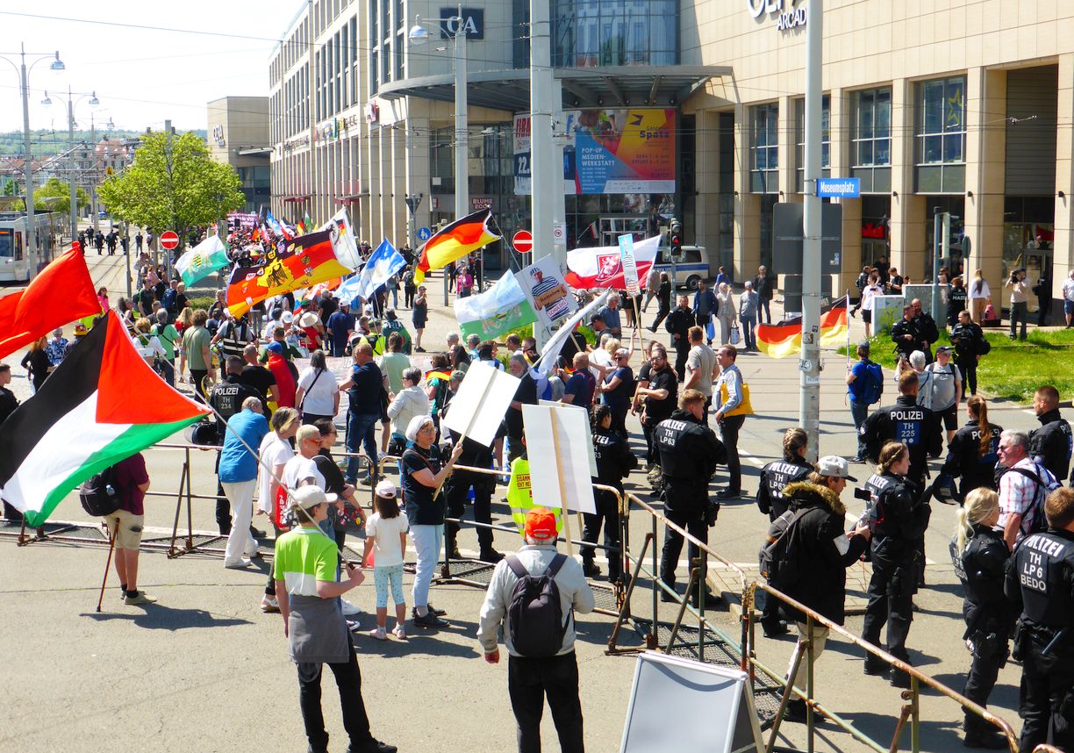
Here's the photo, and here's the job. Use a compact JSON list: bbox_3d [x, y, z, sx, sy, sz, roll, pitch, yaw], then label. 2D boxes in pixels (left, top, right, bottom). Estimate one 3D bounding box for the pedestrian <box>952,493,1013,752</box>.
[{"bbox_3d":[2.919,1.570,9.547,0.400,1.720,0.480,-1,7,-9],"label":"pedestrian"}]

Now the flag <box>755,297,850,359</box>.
[{"bbox_3d":[3.713,-0.681,20.400,1.320,0.820,0.300,-1,7,-6],"label":"flag"}]

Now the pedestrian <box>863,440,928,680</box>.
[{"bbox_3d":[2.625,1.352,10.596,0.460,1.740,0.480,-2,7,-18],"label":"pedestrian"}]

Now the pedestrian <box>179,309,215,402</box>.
[{"bbox_3d":[-5.639,-0.267,24.199,0.550,1.760,0.400,1,7,7],"label":"pedestrian"}]

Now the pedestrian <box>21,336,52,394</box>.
[{"bbox_3d":[-7.692,0.126,22.506,0.450,1.650,0.480,-2,7,-17],"label":"pedestrian"}]

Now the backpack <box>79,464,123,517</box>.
[{"bbox_3d":[-3.862,0.966,12.900,0.270,0.480,0.330,-3,8,-24],"label":"backpack"}]

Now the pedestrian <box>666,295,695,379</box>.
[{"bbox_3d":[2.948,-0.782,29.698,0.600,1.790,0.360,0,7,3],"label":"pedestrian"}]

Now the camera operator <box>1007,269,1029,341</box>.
[{"bbox_3d":[12.207,-1.835,36.893,0.580,1.790,0.450,5,9,37],"label":"camera operator"}]

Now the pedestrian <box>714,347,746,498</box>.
[{"bbox_3d":[2.317,0.548,17.394,0.400,1.770,0.480,-2,7,-18],"label":"pedestrian"}]

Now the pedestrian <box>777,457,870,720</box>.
[{"bbox_3d":[1.932,1.428,9.845,0.560,1.760,0.500,-3,7,-23],"label":"pedestrian"}]

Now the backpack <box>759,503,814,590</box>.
[{"bbox_3d":[1.686,1.159,9.850,0.230,0.500,0.290,12,2,-23],"label":"backpack"}]

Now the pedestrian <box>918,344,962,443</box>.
[{"bbox_3d":[5.834,0.358,21.104,0.600,1.680,0.420,0,7,3],"label":"pedestrian"}]

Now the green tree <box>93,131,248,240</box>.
[{"bbox_3d":[-17.543,-8.171,70.000,6.900,7.000,6.900,0,6,0],"label":"green tree"}]

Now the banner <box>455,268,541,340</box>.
[{"bbox_3d":[-0.576,-1.028,21.500,1.250,0.900,0.350,-18,7,-5],"label":"banner"}]

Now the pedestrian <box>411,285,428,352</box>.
[{"bbox_3d":[-3.021,-1.487,37.205,0.420,1.660,0.470,3,7,25],"label":"pedestrian"}]

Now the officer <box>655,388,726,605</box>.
[{"bbox_3d":[1.366,1.156,13.008,0.620,1.600,0.480,6,9,43],"label":"officer"}]

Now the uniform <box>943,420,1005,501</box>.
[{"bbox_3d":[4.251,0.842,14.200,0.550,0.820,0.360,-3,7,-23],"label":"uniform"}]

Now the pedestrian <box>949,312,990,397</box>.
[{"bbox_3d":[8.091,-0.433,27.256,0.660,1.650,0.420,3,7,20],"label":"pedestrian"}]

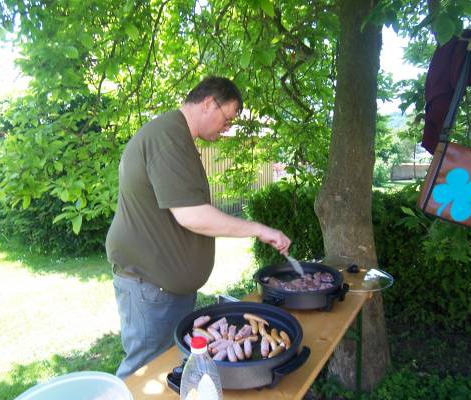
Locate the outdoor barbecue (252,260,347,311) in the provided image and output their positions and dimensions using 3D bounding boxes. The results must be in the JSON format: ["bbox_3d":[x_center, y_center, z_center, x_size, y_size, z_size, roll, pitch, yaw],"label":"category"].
[{"bbox_3d":[0.311,0.424,1.719,0.480,0.115,0.460,-1,8,0],"label":"outdoor barbecue"}]

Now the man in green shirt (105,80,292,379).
[{"bbox_3d":[-0.144,0.370,1.609,0.780,1.780,0.570,-4,9,-20],"label":"man in green shirt"}]

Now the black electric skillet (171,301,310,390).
[{"bbox_3d":[0.006,0.501,1.216,0.490,0.115,0.470,-1,8,0],"label":"black electric skillet"}]

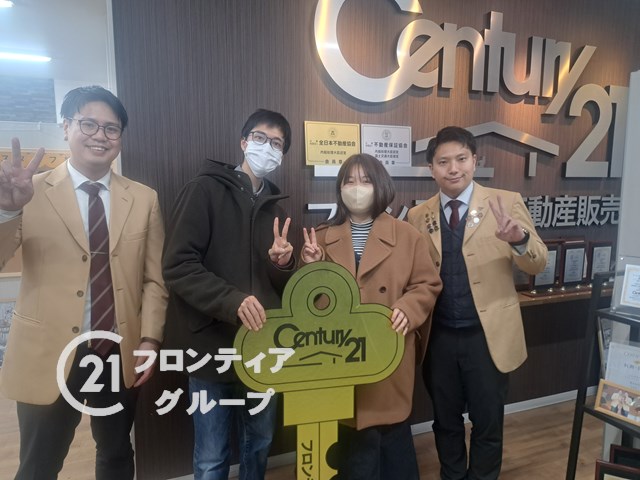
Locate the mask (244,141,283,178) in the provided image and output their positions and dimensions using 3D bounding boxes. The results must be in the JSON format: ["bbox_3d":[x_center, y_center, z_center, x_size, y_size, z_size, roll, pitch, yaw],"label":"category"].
[{"bbox_3d":[-0.184,-0.260,1.443,0.130,0.113,0.078,16,6,-21],"label":"mask"}]

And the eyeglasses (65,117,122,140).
[{"bbox_3d":[-0.706,-0.352,1.382,0.138,0.046,0.140,2,11,-45],"label":"eyeglasses"}]

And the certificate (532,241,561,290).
[{"bbox_3d":[1.351,0.155,2.652,0.195,0.290,0.030,-3,8,-18],"label":"certificate"}]

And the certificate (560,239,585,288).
[{"bbox_3d":[1.557,0.147,2.720,0.190,0.285,0.030,-3,8,-18],"label":"certificate"}]

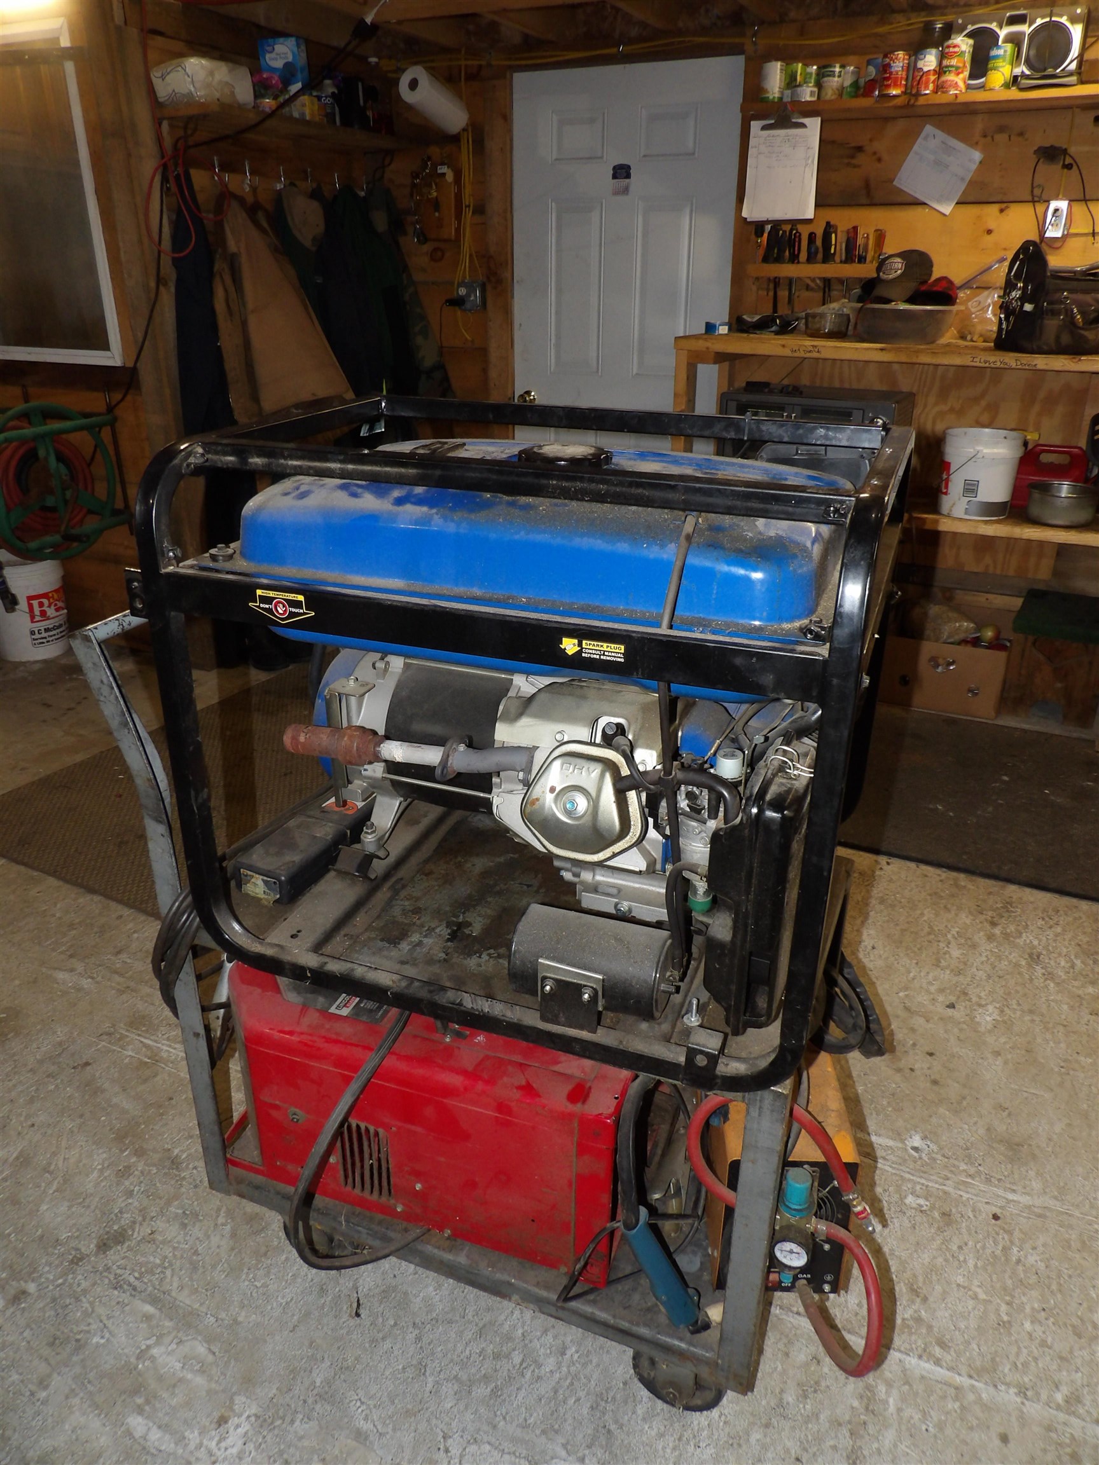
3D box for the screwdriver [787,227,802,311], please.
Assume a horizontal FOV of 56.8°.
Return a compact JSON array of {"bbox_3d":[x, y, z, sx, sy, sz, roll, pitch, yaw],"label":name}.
[{"bbox_3d":[0.836,-1.593,3.496,0.028,0.262,0.028,12,28,23],"label":"screwdriver"}]

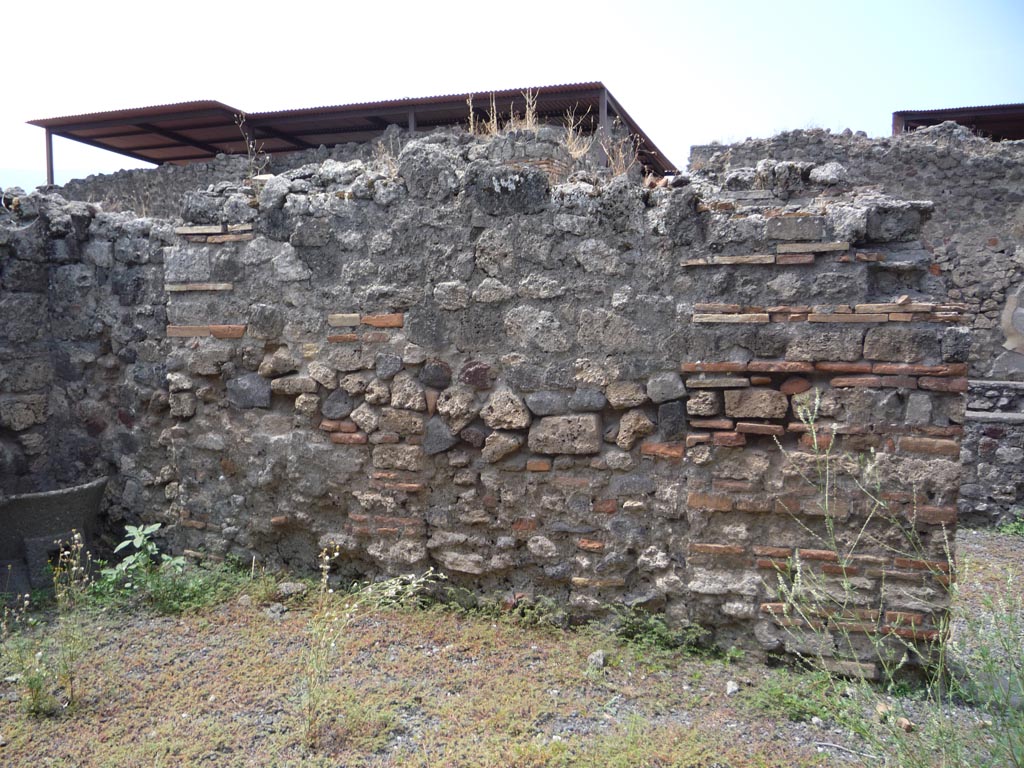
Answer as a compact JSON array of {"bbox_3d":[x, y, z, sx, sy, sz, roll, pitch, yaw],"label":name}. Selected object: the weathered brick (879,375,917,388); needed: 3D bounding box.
[{"bbox_3d":[1.688,-0.014,3.900,0.150,0.056,0.120,1,5,15],"label":"weathered brick"}]

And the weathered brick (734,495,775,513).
[{"bbox_3d":[1.138,0.555,4.131,0.170,0.051,0.130,1,4,16],"label":"weathered brick"}]

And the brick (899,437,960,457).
[{"bbox_3d":[1.822,0.264,3.897,0.242,0.078,0.140,1,5,15],"label":"brick"}]

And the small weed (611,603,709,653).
[{"bbox_3d":[0.656,1.093,3.950,0.430,0.210,0.260,1,5,15],"label":"small weed"}]

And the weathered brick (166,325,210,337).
[{"bbox_3d":[-1.713,-0.286,4.807,0.265,0.059,0.120,1,5,15],"label":"weathered brick"}]

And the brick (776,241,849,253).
[{"bbox_3d":[1.365,-0.613,4.037,0.304,0.037,0.140,1,3,15],"label":"brick"}]

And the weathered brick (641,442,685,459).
[{"bbox_3d":[0.724,0.307,4.239,0.200,0.059,0.120,1,3,15],"label":"weathered brick"}]

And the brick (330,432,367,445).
[{"bbox_3d":[-0.818,0.276,4.609,0.202,0.054,0.120,1,5,15],"label":"brick"}]

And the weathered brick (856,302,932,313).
[{"bbox_3d":[1.694,-0.335,3.964,0.312,0.038,0.140,1,3,15],"label":"weathered brick"}]

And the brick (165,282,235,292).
[{"bbox_3d":[-1.676,-0.530,4.893,0.428,0.039,0.160,1,4,16],"label":"brick"}]

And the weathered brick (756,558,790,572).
[{"bbox_3d":[1.219,0.832,4.122,0.141,0.042,0.120,1,4,16],"label":"weathered brick"}]

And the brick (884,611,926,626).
[{"bbox_3d":[1.754,1.034,3.985,0.153,0.054,0.130,1,4,16],"label":"brick"}]

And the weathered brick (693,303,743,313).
[{"bbox_3d":[0.960,-0.349,4.125,0.203,0.038,0.140,1,4,16],"label":"weathered brick"}]

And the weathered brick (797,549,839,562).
[{"bbox_3d":[1.410,0.775,4.088,0.170,0.044,0.130,1,3,15],"label":"weathered brick"}]

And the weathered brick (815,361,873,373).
[{"bbox_3d":[1.471,-0.076,3.954,0.240,0.046,0.120,1,5,15],"label":"weathered brick"}]

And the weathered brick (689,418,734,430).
[{"bbox_3d":[0.944,0.184,4.181,0.199,0.040,0.130,1,3,15],"label":"weathered brick"}]

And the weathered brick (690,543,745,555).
[{"bbox_3d":[0.962,0.758,4.164,0.244,0.039,0.120,1,5,15],"label":"weathered brick"}]

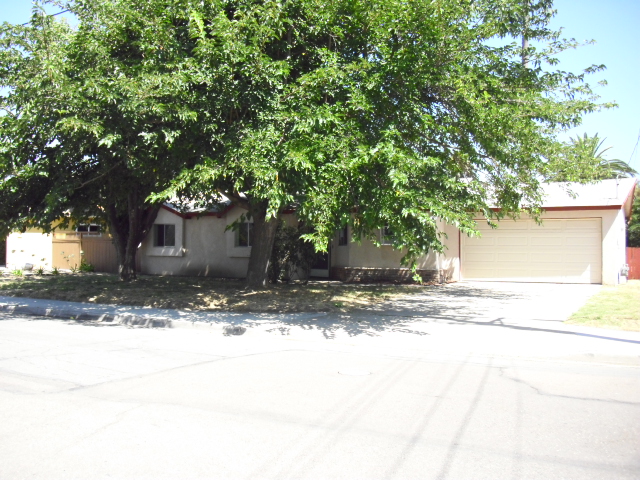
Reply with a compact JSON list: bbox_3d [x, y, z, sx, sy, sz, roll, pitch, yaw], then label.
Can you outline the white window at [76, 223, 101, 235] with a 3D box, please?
[{"bbox_3d":[-11.522,-0.483,35.000,0.100,0.660,1.550,0,0,34],"label":"white window"}]

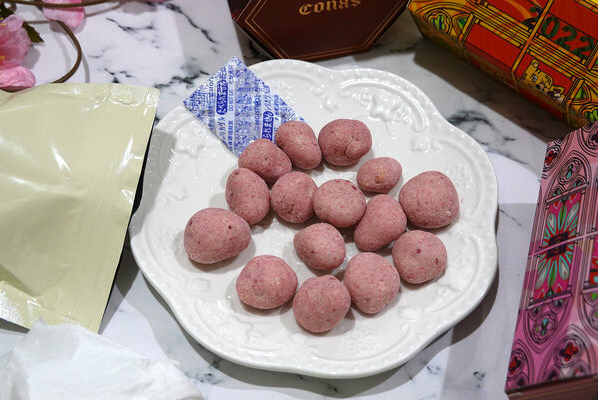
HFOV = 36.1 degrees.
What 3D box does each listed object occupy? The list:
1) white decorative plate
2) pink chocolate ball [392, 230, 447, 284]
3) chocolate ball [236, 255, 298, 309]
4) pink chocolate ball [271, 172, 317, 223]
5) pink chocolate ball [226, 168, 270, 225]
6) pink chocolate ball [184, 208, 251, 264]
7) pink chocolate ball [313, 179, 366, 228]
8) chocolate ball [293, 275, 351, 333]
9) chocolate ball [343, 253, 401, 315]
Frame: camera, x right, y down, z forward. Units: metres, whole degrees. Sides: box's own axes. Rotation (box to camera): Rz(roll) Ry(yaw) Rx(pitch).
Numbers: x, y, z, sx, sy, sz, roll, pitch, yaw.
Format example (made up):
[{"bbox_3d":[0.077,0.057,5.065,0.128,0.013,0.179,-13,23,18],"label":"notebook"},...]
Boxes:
[{"bbox_3d":[0.009,0.006,0.471,0.190,0.021,0.190,1,58,-2],"label":"white decorative plate"},{"bbox_3d":[0.059,0.028,0.448,0.026,0.024,0.026,4,58,0],"label":"pink chocolate ball"},{"bbox_3d":[-0.016,0.039,0.436,0.029,0.025,0.025,5,58,0],"label":"chocolate ball"},{"bbox_3d":[-0.002,-0.002,0.464,0.023,0.023,0.027,7,58,2],"label":"pink chocolate ball"},{"bbox_3d":[-0.026,-0.002,0.463,0.020,0.023,0.030,-19,61,-14],"label":"pink chocolate ball"},{"bbox_3d":[-0.041,0.017,0.448,0.032,0.027,0.026,-11,59,-10],"label":"pink chocolate ball"},{"bbox_3d":[0.021,0.002,0.463,0.026,0.023,0.024,1,58,-2],"label":"pink chocolate ball"},{"bbox_3d":[0.011,0.048,0.432,0.026,0.024,0.027,1,58,-2],"label":"chocolate ball"},{"bbox_3d":[0.035,0.039,0.439,0.025,0.025,0.029,-12,60,-10],"label":"chocolate ball"}]

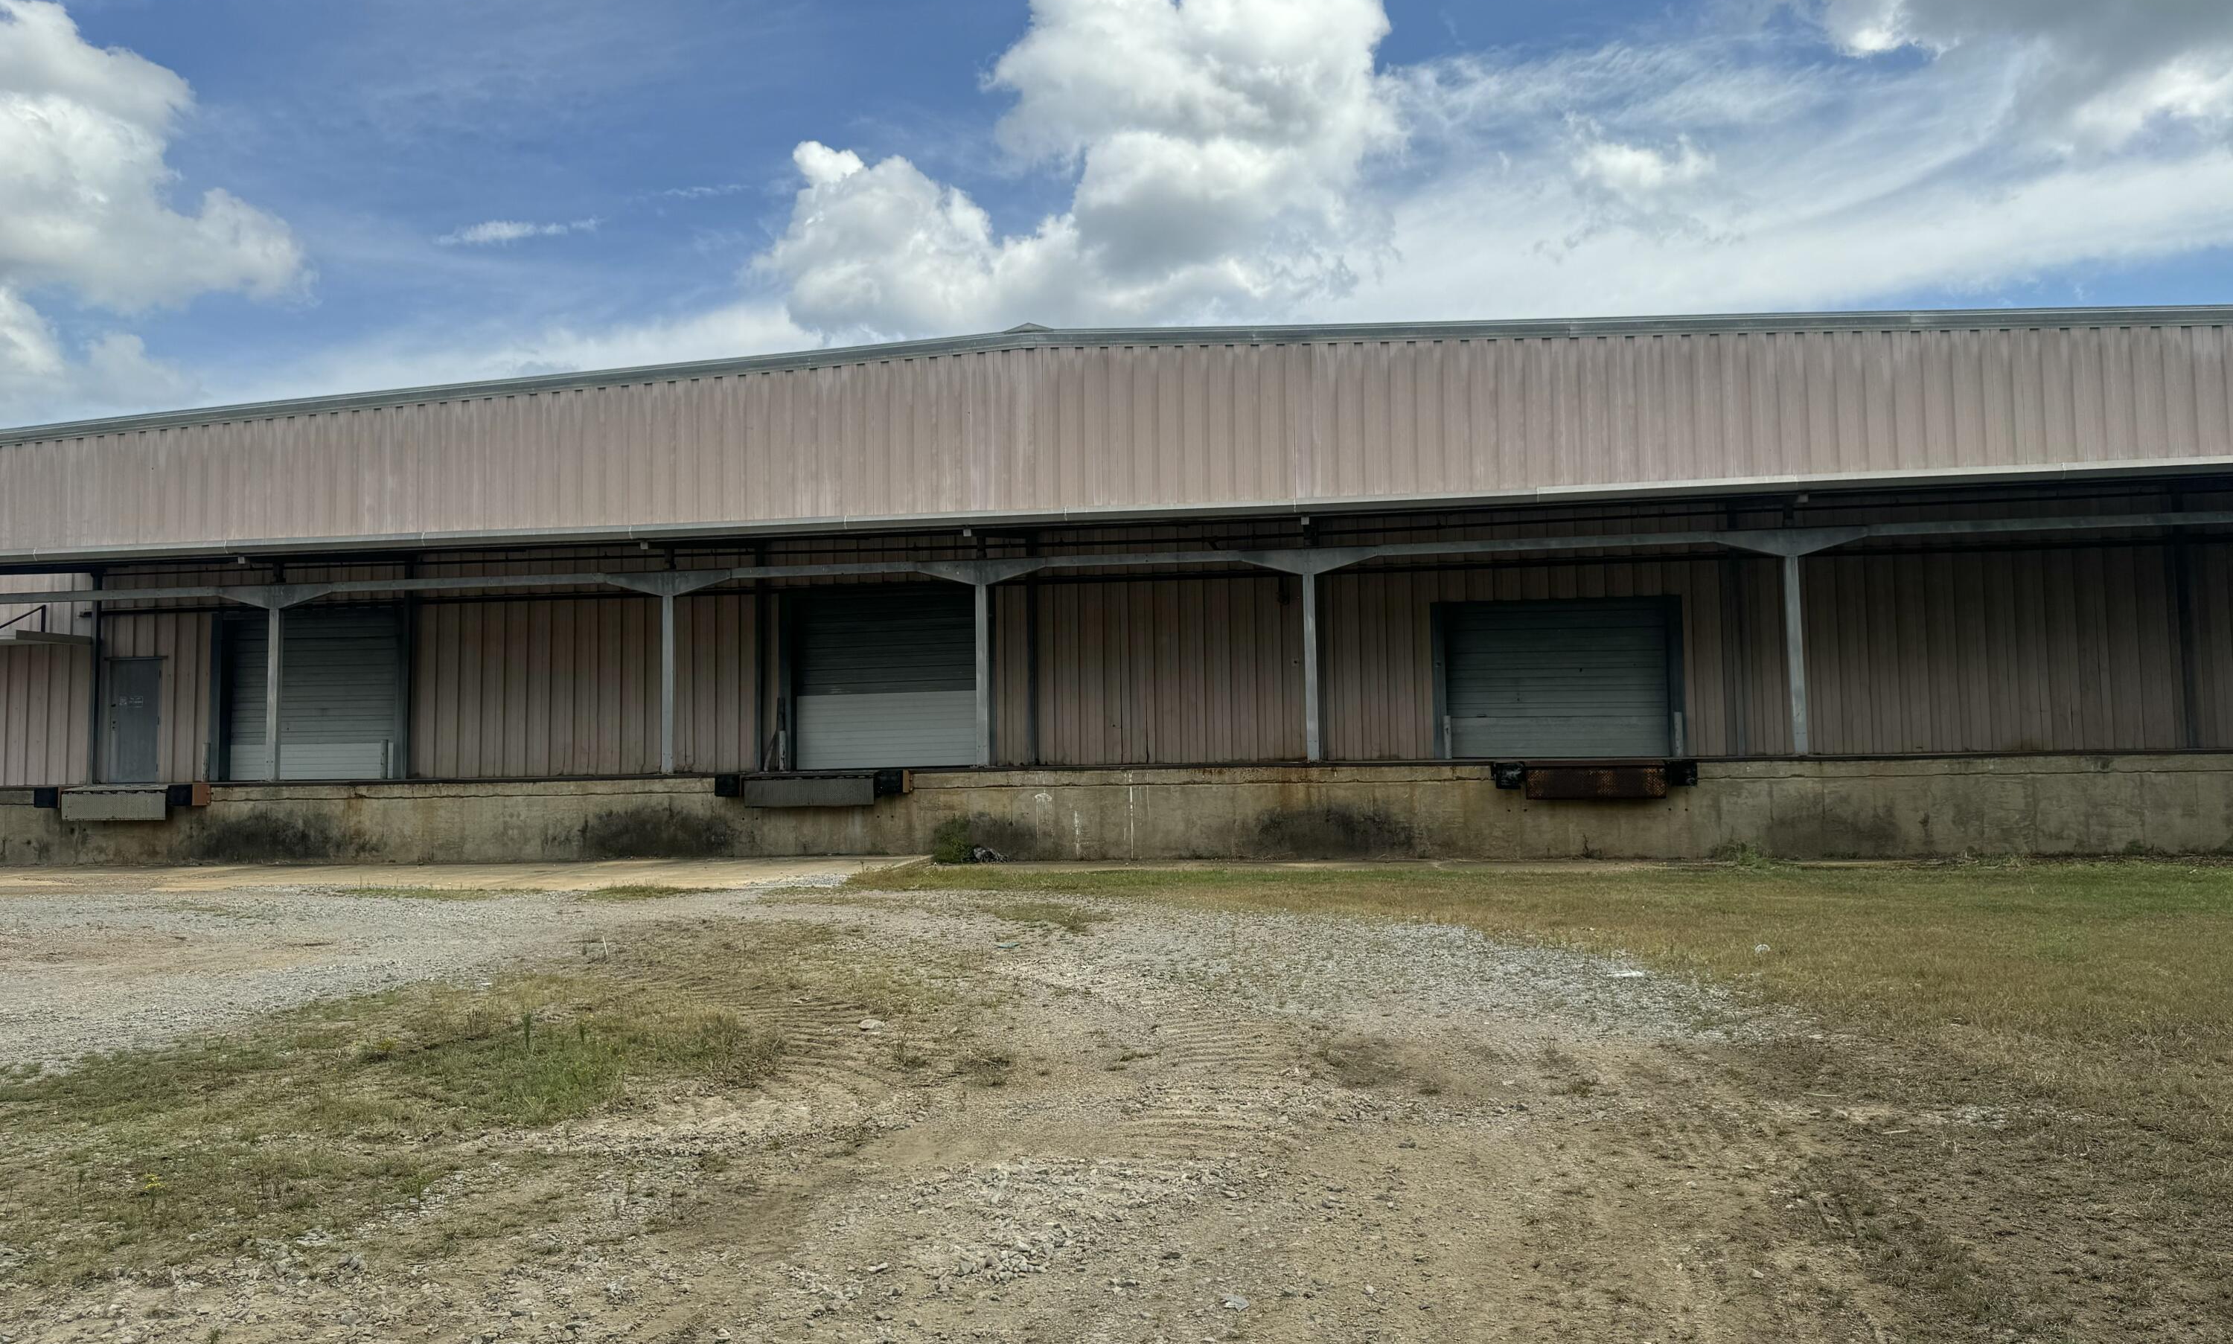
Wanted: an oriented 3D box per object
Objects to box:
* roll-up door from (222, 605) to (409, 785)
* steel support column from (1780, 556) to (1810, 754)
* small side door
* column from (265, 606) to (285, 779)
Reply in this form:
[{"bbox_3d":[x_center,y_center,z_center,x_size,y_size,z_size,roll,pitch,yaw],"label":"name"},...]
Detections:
[{"bbox_3d":[-13.807,0.367,26.761,3.200,2.970,0.120,-1,-4,9],"label":"roll-up door"},{"bbox_3d":[8.694,-0.223,19.821,0.155,2.550,0.150,-1,-4,9],"label":"steel support column"},{"bbox_3d":[-17.202,0.855,27.180,1.020,2.160,0.100,-1,-4,9],"label":"small side door"},{"bbox_3d":[-12.510,0.331,23.089,0.155,2.550,0.150,-1,-4,9],"label":"column"}]

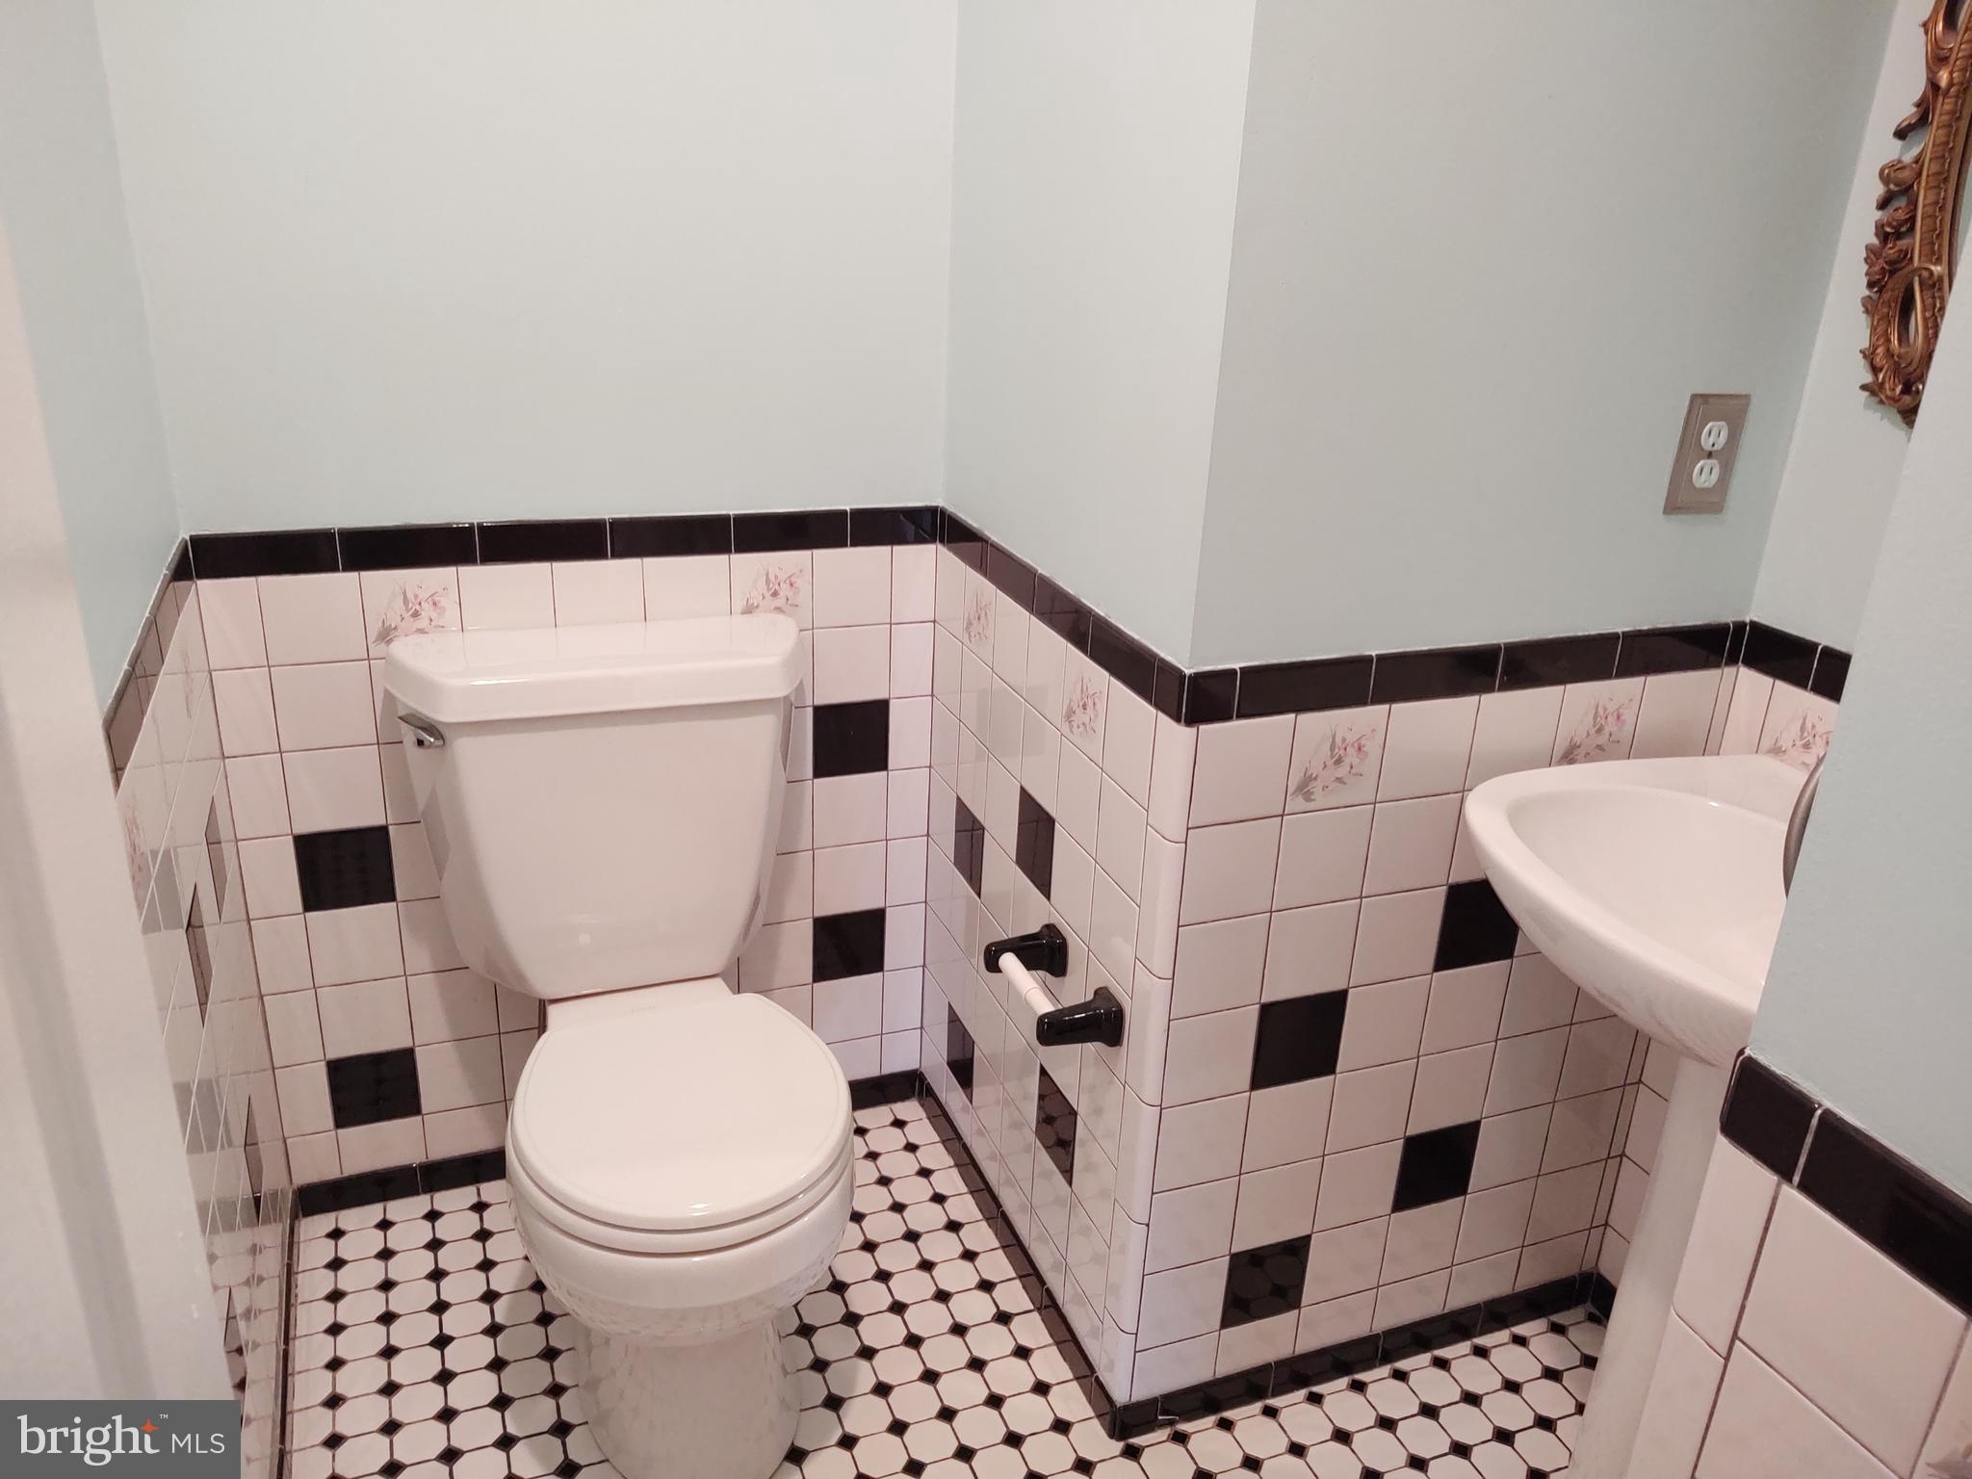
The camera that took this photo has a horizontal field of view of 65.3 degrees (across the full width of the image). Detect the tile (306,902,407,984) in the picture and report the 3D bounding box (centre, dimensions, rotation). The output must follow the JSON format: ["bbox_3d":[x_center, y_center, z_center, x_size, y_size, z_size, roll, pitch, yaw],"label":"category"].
[{"bbox_3d":[-0.809,0.264,1.978,0.108,0.108,0.009,-6,23,-20],"label":"tile"}]

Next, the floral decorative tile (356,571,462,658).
[{"bbox_3d":[-0.690,-0.153,1.856,0.108,0.108,0.010,-6,23,-20],"label":"floral decorative tile"}]

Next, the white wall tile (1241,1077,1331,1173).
[{"bbox_3d":[0.334,0.426,1.712,0.108,0.108,0.009,-6,23,-20],"label":"white wall tile"}]

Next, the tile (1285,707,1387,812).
[{"bbox_3d":[0.352,0.019,1.545,0.108,0.108,0.010,-6,24,-21],"label":"tile"}]

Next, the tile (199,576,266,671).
[{"bbox_3d":[-0.873,-0.134,1.788,0.062,0.108,0.010,-6,23,-20],"label":"tile"}]

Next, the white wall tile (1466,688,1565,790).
[{"bbox_3d":[0.556,-0.002,1.626,0.108,0.108,0.009,-6,23,-20],"label":"white wall tile"}]

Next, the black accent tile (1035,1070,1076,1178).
[{"bbox_3d":[0.090,0.470,1.881,0.010,0.108,0.108,-6,24,-20],"label":"black accent tile"}]

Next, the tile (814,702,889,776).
[{"bbox_3d":[-0.187,-0.003,2.124,0.108,0.108,0.009,-6,23,-20],"label":"tile"}]

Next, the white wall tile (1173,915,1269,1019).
[{"bbox_3d":[0.241,0.234,1.590,0.108,0.108,0.009,-6,24,-21],"label":"white wall tile"}]

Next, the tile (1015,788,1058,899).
[{"bbox_3d":[0.064,0.126,1.859,0.009,0.108,0.108,-6,24,-20],"label":"tile"}]

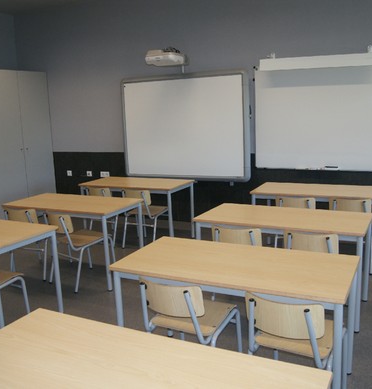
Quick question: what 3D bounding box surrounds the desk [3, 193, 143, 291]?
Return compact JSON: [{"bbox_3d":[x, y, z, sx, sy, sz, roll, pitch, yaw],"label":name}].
[{"bbox_3d":[-1.120,0.443,4.423,1.287,0.722,0.615,3,12,27],"label":"desk"}]

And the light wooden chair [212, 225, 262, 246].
[{"bbox_3d":[0.472,0.554,3.524,0.446,0.718,0.540,2,12,23],"label":"light wooden chair"}]

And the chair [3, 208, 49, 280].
[{"bbox_3d":[-1.521,0.449,4.501,0.446,0.718,0.540,2,12,22],"label":"chair"}]

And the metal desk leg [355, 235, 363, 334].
[{"bbox_3d":[1.194,0.629,3.012,0.042,0.701,0.042,4,12,28],"label":"metal desk leg"}]

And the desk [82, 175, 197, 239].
[{"bbox_3d":[-0.588,0.218,5.476,1.287,0.722,0.615,3,12,27],"label":"desk"}]

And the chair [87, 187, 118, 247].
[{"bbox_3d":[-0.940,0.230,5.514,0.446,0.718,0.540,5,13,32],"label":"chair"}]

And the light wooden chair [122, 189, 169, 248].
[{"bbox_3d":[-0.470,0.260,5.260,0.446,0.718,0.540,3,12,27],"label":"light wooden chair"}]

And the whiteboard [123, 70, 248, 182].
[{"bbox_3d":[-0.050,-0.912,6.042,1.973,1.399,0.089,3,12,27],"label":"whiteboard"}]

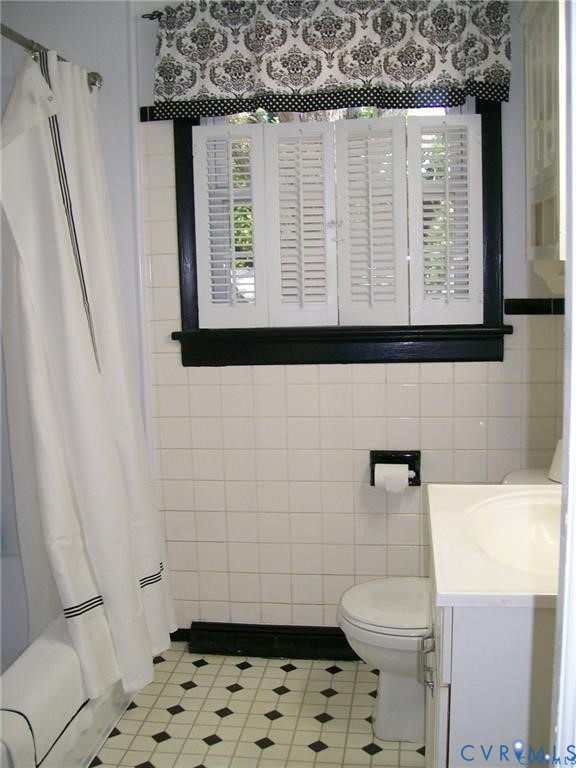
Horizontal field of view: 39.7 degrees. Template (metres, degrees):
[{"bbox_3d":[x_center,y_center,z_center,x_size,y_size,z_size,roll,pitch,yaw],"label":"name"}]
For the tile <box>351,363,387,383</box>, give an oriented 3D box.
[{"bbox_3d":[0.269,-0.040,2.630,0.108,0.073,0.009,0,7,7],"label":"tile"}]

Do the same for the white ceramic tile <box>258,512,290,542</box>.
[{"bbox_3d":[-0.048,0.491,2.738,0.108,0.108,0.009,0,7,7],"label":"white ceramic tile"}]

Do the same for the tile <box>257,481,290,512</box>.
[{"bbox_3d":[-0.050,0.381,2.720,0.108,0.108,0.010,-1,8,8],"label":"tile"}]

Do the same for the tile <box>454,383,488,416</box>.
[{"bbox_3d":[0.590,0.051,2.568,0.108,0.108,0.009,0,8,8],"label":"tile"}]

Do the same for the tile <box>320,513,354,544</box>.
[{"bbox_3d":[0.171,0.488,2.702,0.108,0.108,0.010,0,9,8],"label":"tile"}]

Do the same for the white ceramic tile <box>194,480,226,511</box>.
[{"bbox_3d":[-0.266,0.384,2.740,0.108,0.108,0.009,0,8,8],"label":"white ceramic tile"}]

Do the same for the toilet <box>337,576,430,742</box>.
[{"bbox_3d":[0.481,0.620,2.195,0.700,0.710,0.460,0,8,8],"label":"toilet"}]

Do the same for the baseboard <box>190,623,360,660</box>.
[{"bbox_3d":[0.017,0.871,2.721,0.710,0.088,0.100,-1,7,8],"label":"baseboard"}]

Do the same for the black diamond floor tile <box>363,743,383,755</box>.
[{"bbox_3d":[0.235,1.016,2.217,0.042,0.008,0.042,-7,9,-36],"label":"black diamond floor tile"}]

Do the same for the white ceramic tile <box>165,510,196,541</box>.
[{"bbox_3d":[-0.373,0.493,2.779,0.105,0.108,0.009,0,7,7],"label":"white ceramic tile"}]

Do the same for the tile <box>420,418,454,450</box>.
[{"bbox_3d":[0.487,0.159,2.614,0.108,0.108,0.010,-1,8,8],"label":"tile"}]

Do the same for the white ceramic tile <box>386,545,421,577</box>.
[{"bbox_3d":[0.391,0.596,2.697,0.108,0.108,0.009,0,7,7],"label":"white ceramic tile"}]

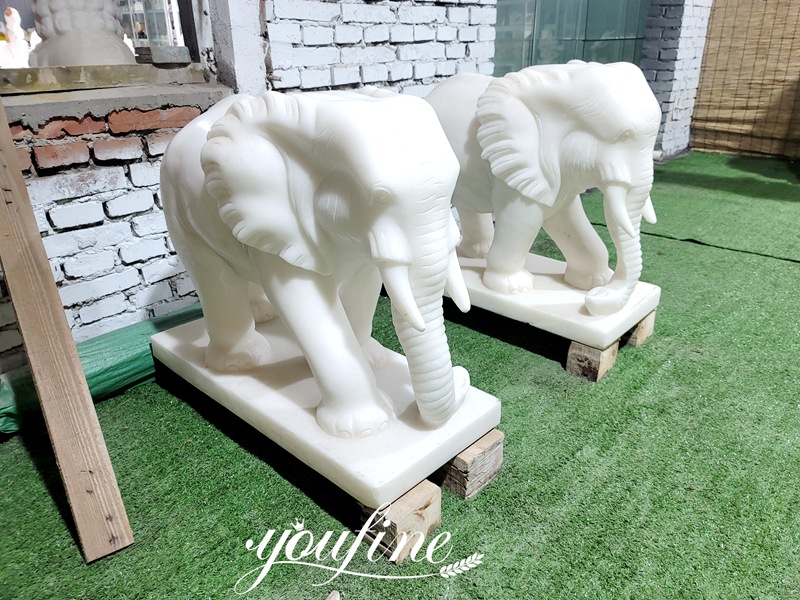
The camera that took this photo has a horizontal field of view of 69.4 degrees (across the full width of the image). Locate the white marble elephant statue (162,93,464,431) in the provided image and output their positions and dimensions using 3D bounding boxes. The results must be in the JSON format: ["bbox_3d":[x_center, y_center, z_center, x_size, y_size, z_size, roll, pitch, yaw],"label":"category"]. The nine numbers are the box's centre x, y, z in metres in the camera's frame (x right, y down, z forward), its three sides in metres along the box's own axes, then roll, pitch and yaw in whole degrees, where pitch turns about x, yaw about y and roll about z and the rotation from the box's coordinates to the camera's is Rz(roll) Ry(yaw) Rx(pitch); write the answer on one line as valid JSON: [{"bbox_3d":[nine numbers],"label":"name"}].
[{"bbox_3d":[-0.179,-0.115,1.121,0.725,0.575,0.315,20,32,39],"label":"white marble elephant statue"}]

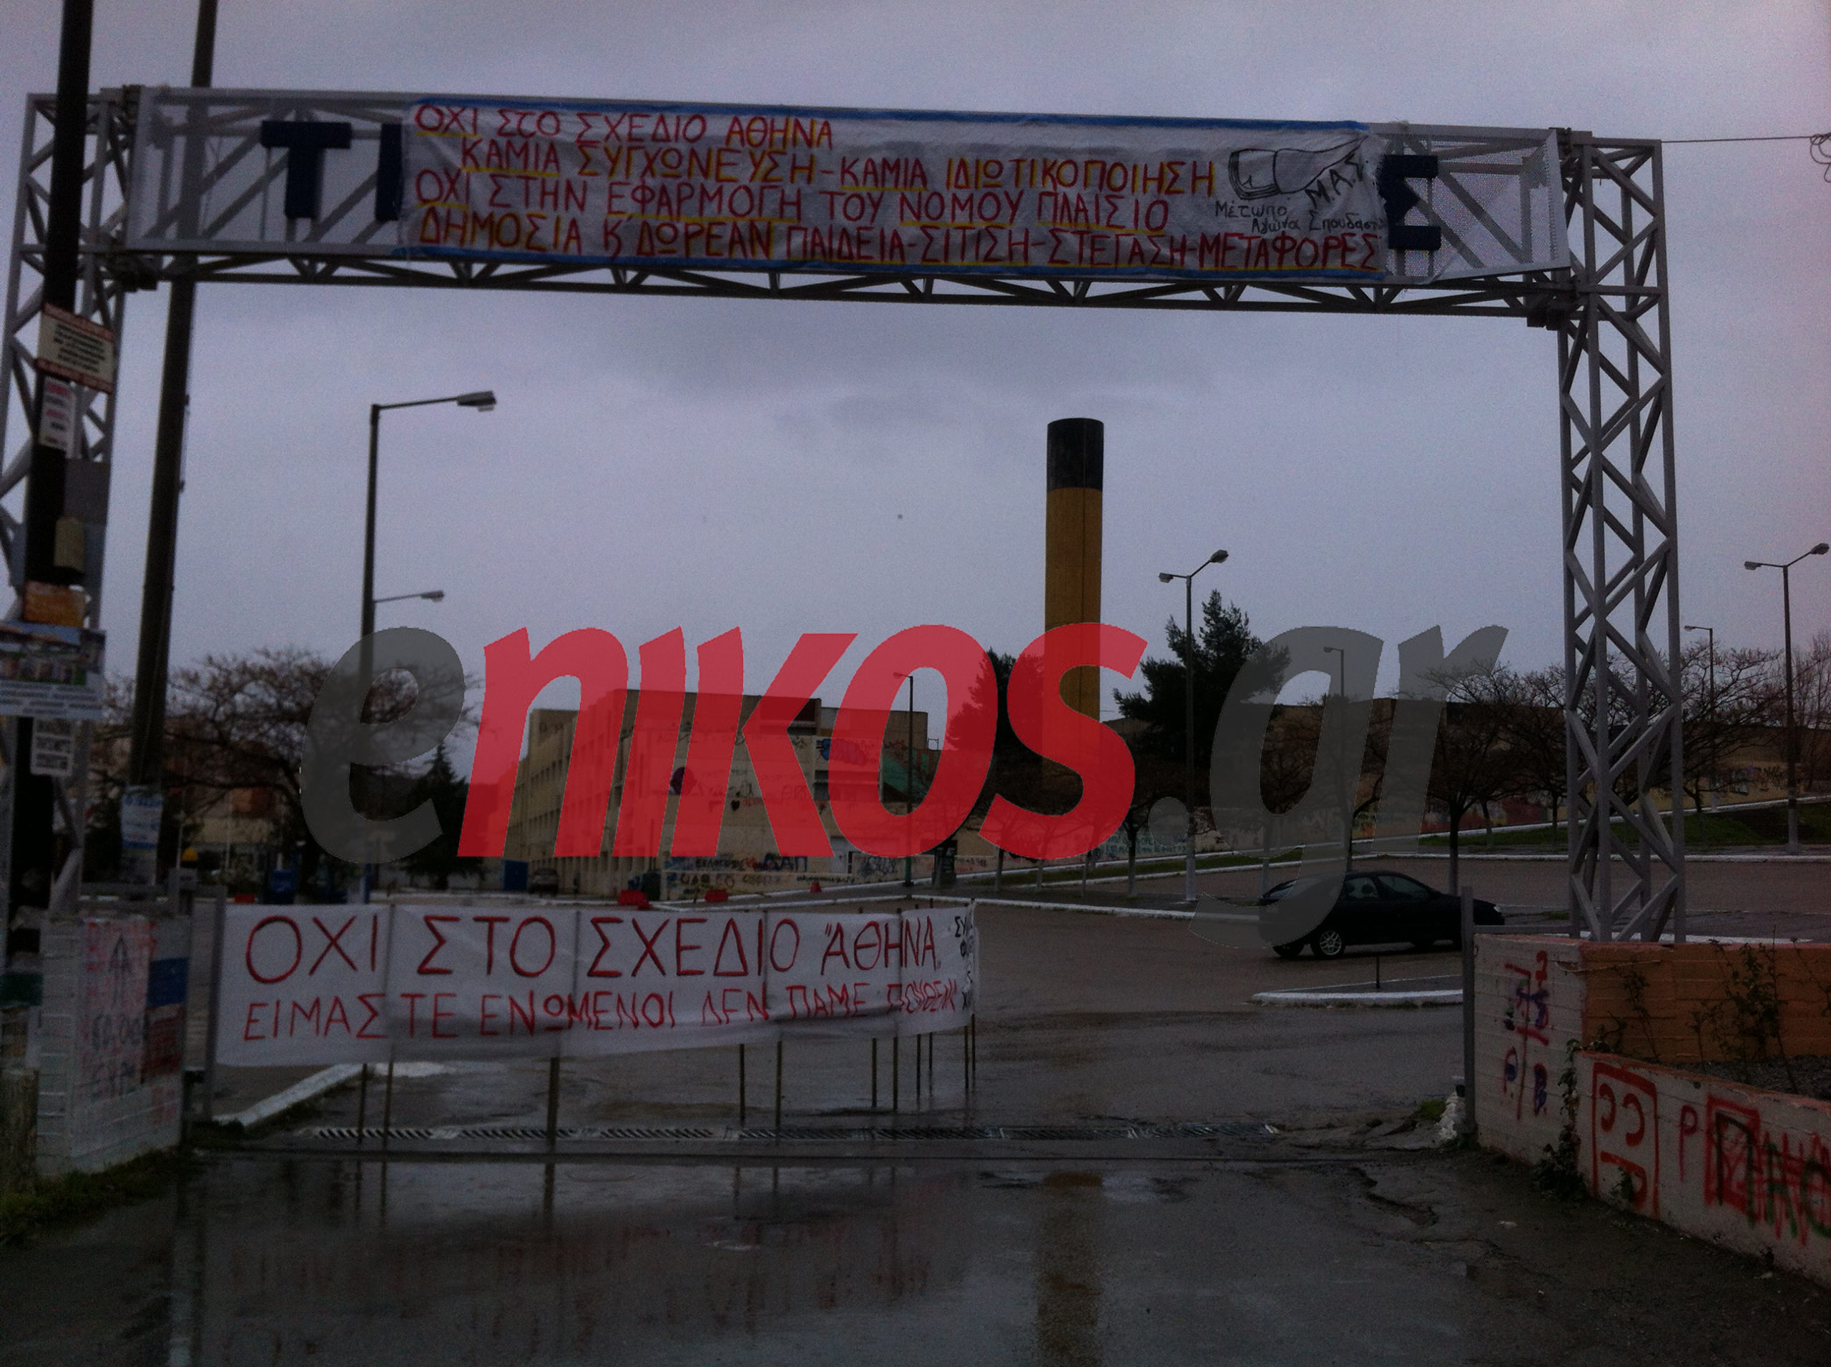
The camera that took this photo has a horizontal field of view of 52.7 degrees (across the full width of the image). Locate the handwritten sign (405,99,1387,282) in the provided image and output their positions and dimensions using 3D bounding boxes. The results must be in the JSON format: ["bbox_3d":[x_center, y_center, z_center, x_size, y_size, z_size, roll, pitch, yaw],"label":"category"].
[{"bbox_3d":[-0.146,-3.652,13.702,7.280,1.253,0.080,1,-7,-1],"label":"handwritten sign"}]

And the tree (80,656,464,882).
[{"bbox_3d":[-13.129,1.838,38.000,7.700,5.200,6.800,1,-6,0],"label":"tree"}]

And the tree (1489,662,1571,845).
[{"bbox_3d":[20.887,2.337,61.000,4.000,5.700,4.000,1,-6,0],"label":"tree"}]

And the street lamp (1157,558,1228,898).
[{"bbox_3d":[7.240,1.200,48.490,0.350,8.950,4.100,3,-7,-17],"label":"street lamp"}]

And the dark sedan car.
[{"bbox_3d":[7.980,3.960,31.800,4.250,1.420,1.710,-1,-6,-12],"label":"dark sedan car"}]

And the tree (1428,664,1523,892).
[{"bbox_3d":[11.247,2.132,38.000,2.800,5.100,2.800,1,-6,0],"label":"tree"}]

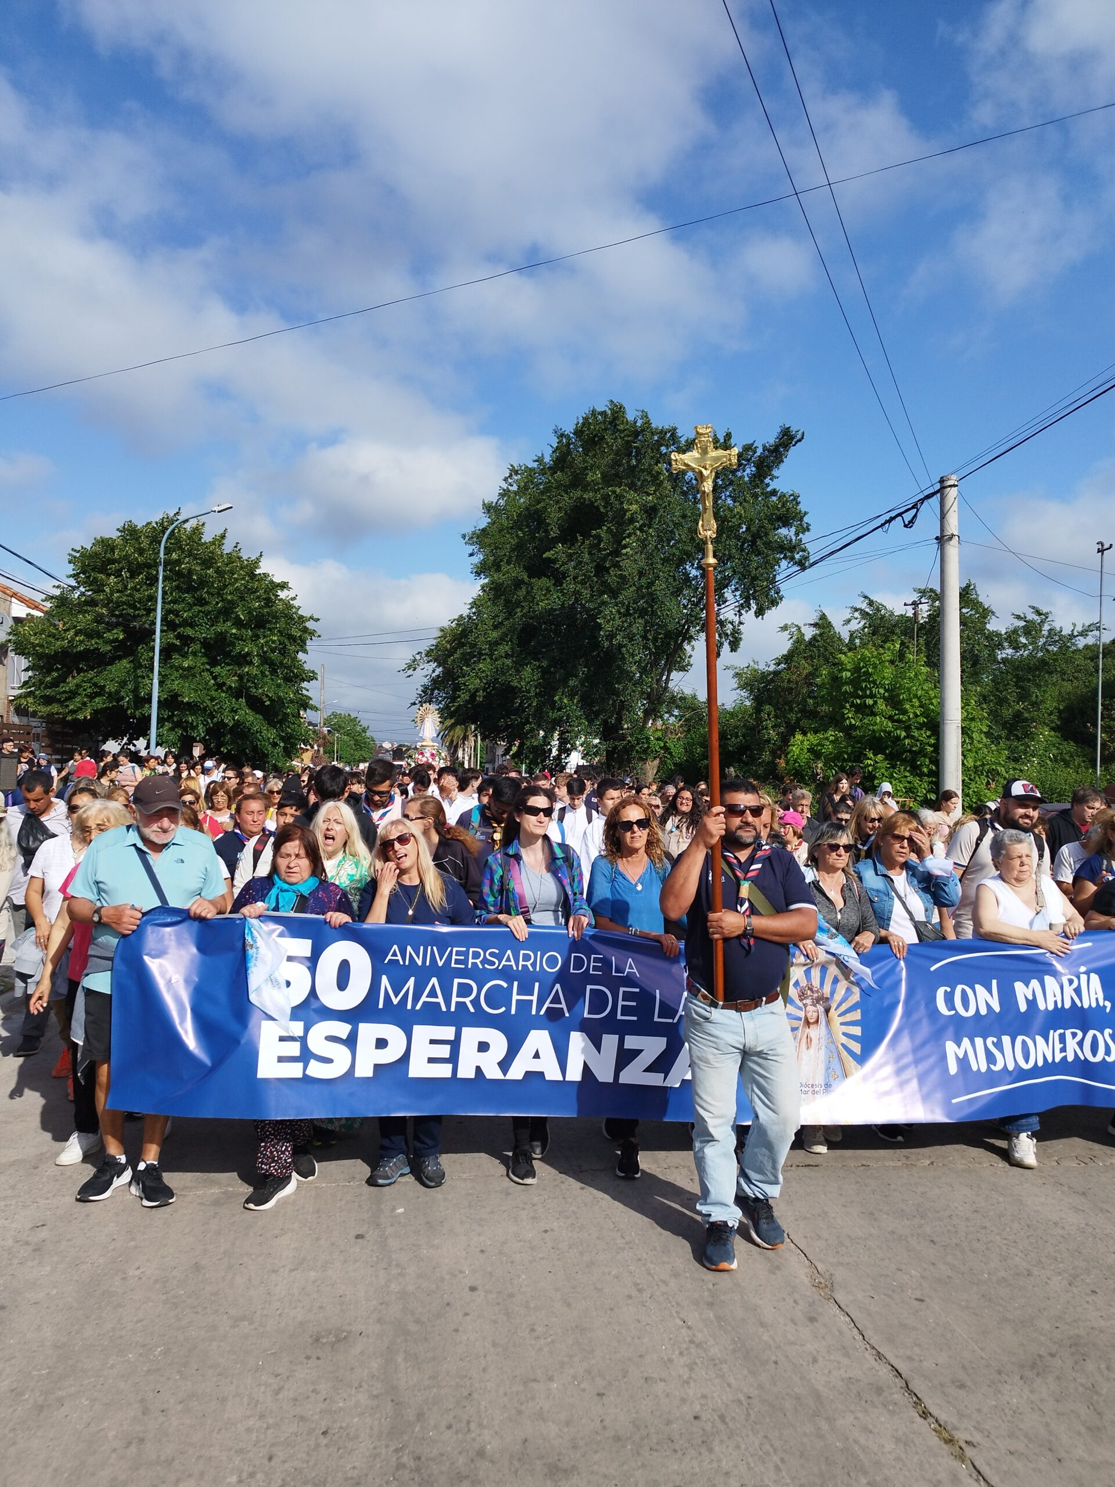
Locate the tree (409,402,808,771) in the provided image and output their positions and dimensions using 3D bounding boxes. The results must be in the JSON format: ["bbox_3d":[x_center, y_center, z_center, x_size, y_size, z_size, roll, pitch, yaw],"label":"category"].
[{"bbox_3d":[1.450,-3.850,29.000,11.200,11.400,10.500,1,0,0],"label":"tree"}]

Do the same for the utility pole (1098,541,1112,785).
[{"bbox_3d":[9.000,-0.710,17.000,0.200,5.200,0.130,1,0,0],"label":"utility pole"}]

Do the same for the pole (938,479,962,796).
[{"bbox_3d":[5.900,-1.070,15.500,0.330,5.900,0.330,1,0,0],"label":"pole"}]

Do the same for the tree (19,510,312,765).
[{"bbox_3d":[-9.100,-1.800,24.000,7.000,7.000,6.800,1,0,0],"label":"tree"}]

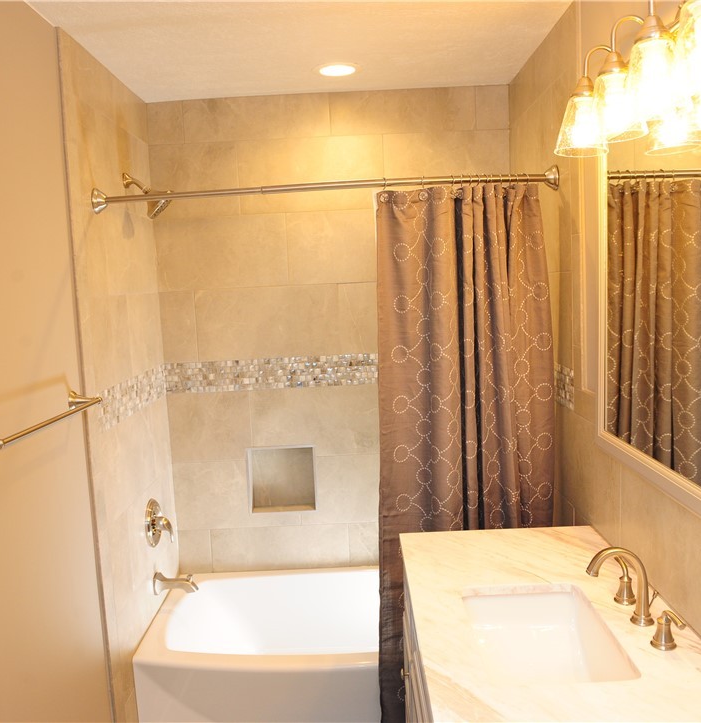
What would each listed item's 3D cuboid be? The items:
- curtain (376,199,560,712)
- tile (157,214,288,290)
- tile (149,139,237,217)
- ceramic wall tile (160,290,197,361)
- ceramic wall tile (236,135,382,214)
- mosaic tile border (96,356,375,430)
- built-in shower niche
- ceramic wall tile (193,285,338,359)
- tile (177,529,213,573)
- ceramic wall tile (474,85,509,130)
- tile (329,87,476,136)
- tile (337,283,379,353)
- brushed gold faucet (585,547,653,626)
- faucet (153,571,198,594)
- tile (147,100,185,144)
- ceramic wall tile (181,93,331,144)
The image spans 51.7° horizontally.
[{"bbox_3d":[0.387,0.347,2.425,0.600,1.850,0.130,-3,6,1],"label":"curtain"},{"bbox_3d":[-0.543,-0.461,3.068,0.553,0.303,0.010,-3,6,1],"label":"tile"},{"bbox_3d":[-0.654,-0.762,3.057,0.373,0.307,0.010,-3,6,1],"label":"tile"},{"bbox_3d":[-0.733,-0.146,3.101,0.147,0.305,0.010,-3,6,1],"label":"ceramic wall tile"},{"bbox_3d":[-0.162,-0.785,3.051,0.612,0.307,0.010,-3,6,1],"label":"ceramic wall tile"},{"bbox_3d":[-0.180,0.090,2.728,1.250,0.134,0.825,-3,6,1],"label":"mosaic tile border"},{"bbox_3d":[-0.294,0.513,3.205,0.290,0.288,0.090,-3,6,1],"label":"built-in shower niche"},{"bbox_3d":[-0.355,-0.165,3.117,0.612,0.308,0.010,-3,6,1],"label":"ceramic wall tile"},{"bbox_3d":[-0.691,0.848,3.225,0.150,0.199,0.010,-3,6,1],"label":"tile"},{"bbox_3d":[0.594,-1.058,3.018,0.138,0.173,0.010,-3,6,1],"label":"ceramic wall tile"},{"bbox_3d":[0.218,-1.034,3.005,0.601,0.169,0.010,-3,6,1],"label":"tile"},{"bbox_3d":[0.257,-0.190,3.090,0.604,0.305,0.010,-3,6,1],"label":"tile"},{"bbox_3d":[0.585,0.485,1.565,0.144,0.168,0.051,-3,6,1],"label":"brushed gold faucet"},{"bbox_3d":[-0.686,0.877,2.862,0.166,0.092,0.066,-3,6,1],"label":"faucet"},{"bbox_3d":[-0.769,-0.991,3.016,0.148,0.169,0.010,-3,6,1],"label":"tile"},{"bbox_3d":[-0.389,-1.008,3.012,0.608,0.169,0.010,-3,6,1],"label":"ceramic wall tile"}]

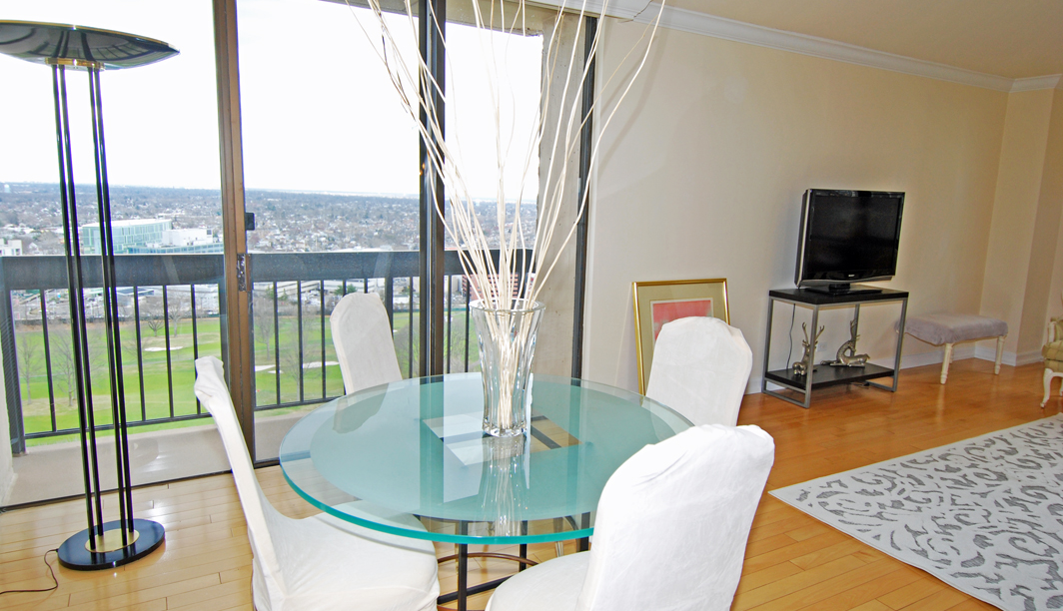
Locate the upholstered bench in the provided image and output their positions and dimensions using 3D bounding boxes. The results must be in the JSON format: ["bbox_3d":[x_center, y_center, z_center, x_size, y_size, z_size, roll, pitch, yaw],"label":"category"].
[{"bbox_3d":[3.530,0.341,5.224,0.860,0.478,0.430,-3,11,-28],"label":"upholstered bench"}]

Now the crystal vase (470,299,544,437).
[{"bbox_3d":[-0.064,0.165,1.618,0.194,0.343,0.194,2,10,0],"label":"crystal vase"}]

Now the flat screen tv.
[{"bbox_3d":[2.273,-0.448,4.426,1.037,0.715,0.246,-3,11,-28],"label":"flat screen tv"}]

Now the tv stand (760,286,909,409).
[{"bbox_3d":[2.237,0.275,4.559,0.986,0.756,0.385,-3,11,-28],"label":"tv stand"}]

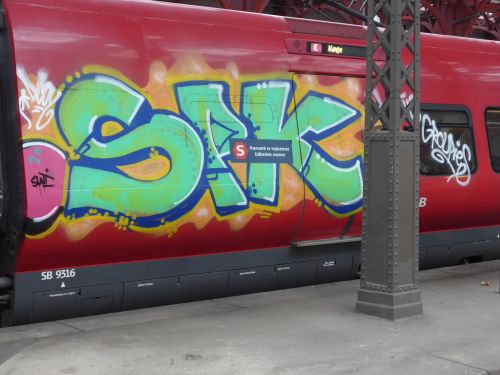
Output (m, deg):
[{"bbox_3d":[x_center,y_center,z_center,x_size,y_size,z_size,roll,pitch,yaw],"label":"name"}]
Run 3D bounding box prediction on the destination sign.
[{"bbox_3d":[1.048,-1.642,10.749,1.034,0.127,0.060,-2,4,-39],"label":"destination sign"}]

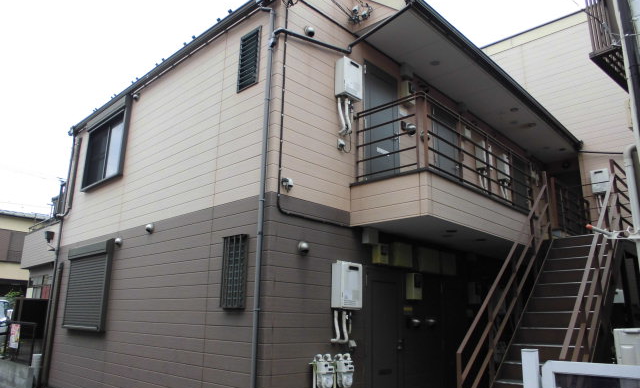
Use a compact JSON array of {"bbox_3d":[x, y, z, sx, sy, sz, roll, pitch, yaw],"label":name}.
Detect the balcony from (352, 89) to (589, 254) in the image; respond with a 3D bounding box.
[{"bbox_3d":[2.925,0.228,7.807,1.130,1.475,6.120,-13,-20,43],"label":"balcony"}]

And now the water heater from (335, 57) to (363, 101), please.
[{"bbox_3d":[0.379,-1.459,6.222,0.160,0.540,0.355,-13,-20,43],"label":"water heater"}]

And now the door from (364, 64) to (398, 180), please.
[{"bbox_3d":[0.869,-0.833,6.741,0.080,1.950,0.795,-13,-20,43],"label":"door"}]

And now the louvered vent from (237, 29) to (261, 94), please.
[{"bbox_3d":[-0.840,-1.625,5.828,0.395,0.760,0.070,-13,-20,43],"label":"louvered vent"}]

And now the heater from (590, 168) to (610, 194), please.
[{"bbox_3d":[6.085,-0.267,10.391,0.340,0.520,0.160,-13,-20,43],"label":"heater"}]

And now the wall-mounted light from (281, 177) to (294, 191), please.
[{"bbox_3d":[-0.345,-0.115,5.174,0.100,0.130,0.090,-13,-20,43],"label":"wall-mounted light"}]

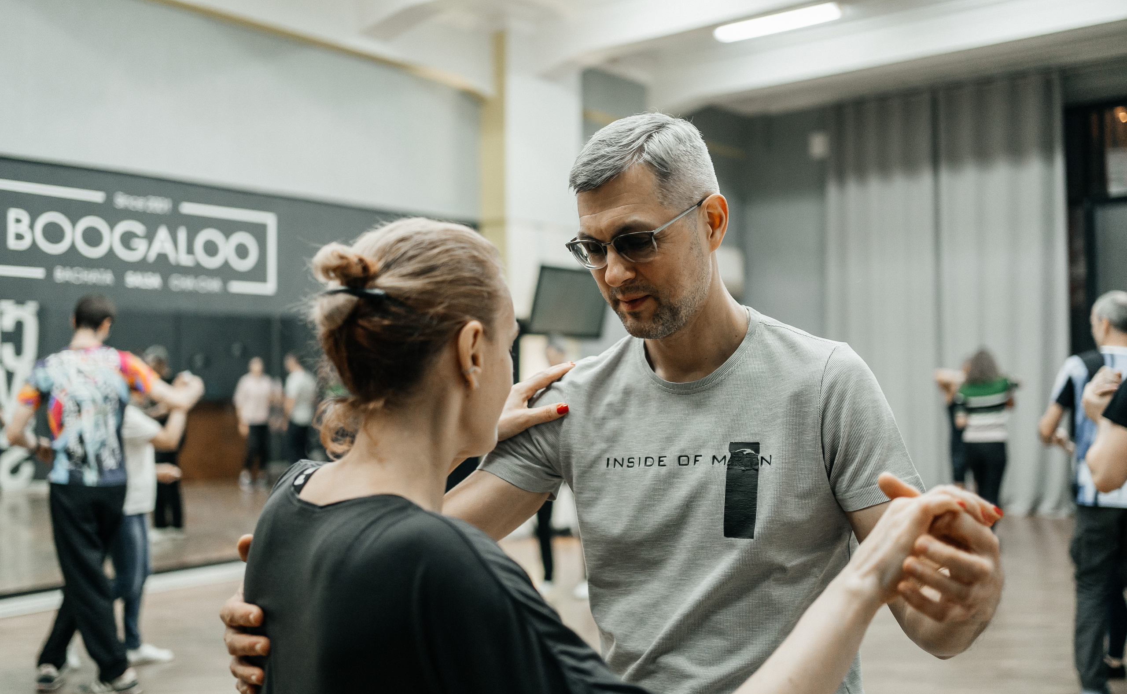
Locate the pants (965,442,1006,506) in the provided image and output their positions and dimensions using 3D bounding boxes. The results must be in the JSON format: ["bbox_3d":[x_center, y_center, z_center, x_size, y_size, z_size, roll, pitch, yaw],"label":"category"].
[{"bbox_3d":[3.286,1.125,8.600,0.340,0.880,0.270,0,-1,-3],"label":"pants"}]

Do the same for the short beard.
[{"bbox_3d":[0.101,-0.071,1.321,0.145,0.110,0.105,-4,17,41],"label":"short beard"}]

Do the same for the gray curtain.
[{"bbox_3d":[3.878,-0.499,11.335,2.500,4.300,0.220,-1,-1,41],"label":"gray curtain"}]

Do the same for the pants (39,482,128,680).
[{"bbox_3d":[-2.100,1.012,4.800,0.380,0.900,0.350,0,-1,-7],"label":"pants"}]

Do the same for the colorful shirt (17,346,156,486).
[{"bbox_3d":[-2.089,0.303,4.800,0.550,0.620,0.330,0,-1,-5],"label":"colorful shirt"}]

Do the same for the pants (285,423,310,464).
[{"bbox_3d":[-3.150,1.202,13.000,0.300,0.860,0.360,1,-1,-25],"label":"pants"}]

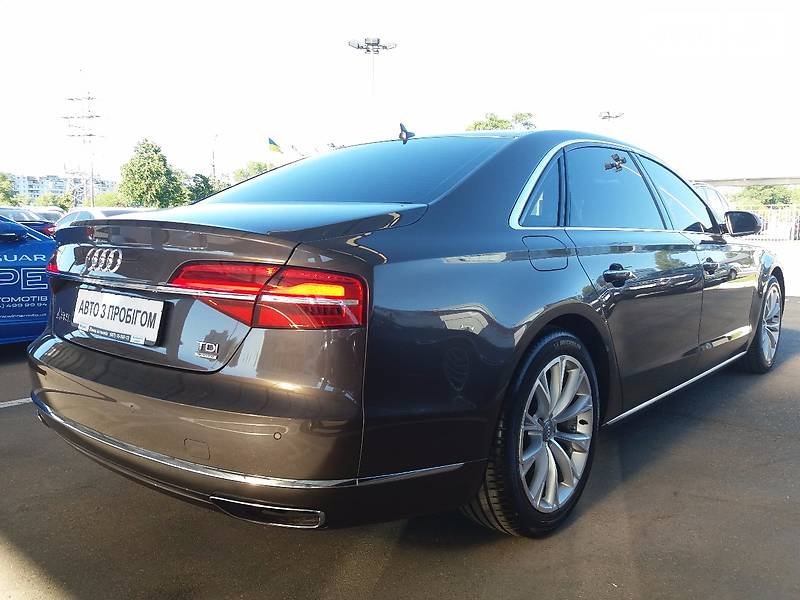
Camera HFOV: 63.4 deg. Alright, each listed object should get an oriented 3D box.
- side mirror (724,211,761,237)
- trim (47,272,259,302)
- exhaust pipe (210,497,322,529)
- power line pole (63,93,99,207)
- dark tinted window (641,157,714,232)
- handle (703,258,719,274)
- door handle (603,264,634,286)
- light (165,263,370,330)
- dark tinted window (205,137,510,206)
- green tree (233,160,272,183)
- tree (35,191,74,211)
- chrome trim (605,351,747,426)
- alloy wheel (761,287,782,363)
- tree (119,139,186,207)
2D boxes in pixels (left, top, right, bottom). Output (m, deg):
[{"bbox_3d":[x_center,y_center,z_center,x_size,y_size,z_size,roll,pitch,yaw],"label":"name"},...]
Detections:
[{"bbox_3d":[1.921,-0.422,3.608,0.215,0.150,0.130,5,9,41],"label":"side mirror"},{"bbox_3d":[-0.830,-0.048,1.922,1.250,0.045,0.110,5,9,41],"label":"trim"},{"bbox_3d":[-0.328,0.521,1.609,0.310,0.055,0.080,2,7,19],"label":"exhaust pipe"},{"bbox_3d":[-71.444,-30.828,143.332,8.200,31.000,3.500,-4,7,-26],"label":"power line pole"},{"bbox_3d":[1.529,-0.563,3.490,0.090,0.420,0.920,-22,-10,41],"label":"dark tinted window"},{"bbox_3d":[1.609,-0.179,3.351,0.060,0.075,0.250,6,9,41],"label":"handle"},{"bbox_3d":[0.797,-0.090,2.324,0.060,0.075,0.240,5,9,41],"label":"door handle"},{"bbox_3d":[-0.334,-0.018,1.617,0.540,0.165,0.130,2,7,21],"label":"light"},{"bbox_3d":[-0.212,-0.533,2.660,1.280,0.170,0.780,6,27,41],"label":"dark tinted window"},{"bbox_3d":[-12.956,-9.031,57.726,5.000,6.833,5.000,-2,7,-12],"label":"green tree"},{"bbox_3d":[-58.745,-15.011,109.704,6.800,7.200,6.500,-4,7,-28],"label":"tree"},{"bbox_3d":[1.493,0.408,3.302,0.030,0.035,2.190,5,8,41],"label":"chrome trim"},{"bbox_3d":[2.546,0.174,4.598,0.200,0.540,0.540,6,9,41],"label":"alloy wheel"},{"bbox_3d":[-13.773,-6.009,35.783,3.800,5.861,3.800,-3,7,-21],"label":"tree"}]

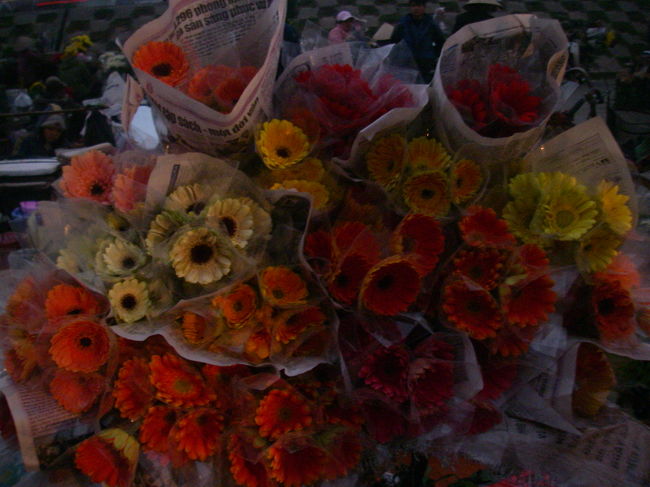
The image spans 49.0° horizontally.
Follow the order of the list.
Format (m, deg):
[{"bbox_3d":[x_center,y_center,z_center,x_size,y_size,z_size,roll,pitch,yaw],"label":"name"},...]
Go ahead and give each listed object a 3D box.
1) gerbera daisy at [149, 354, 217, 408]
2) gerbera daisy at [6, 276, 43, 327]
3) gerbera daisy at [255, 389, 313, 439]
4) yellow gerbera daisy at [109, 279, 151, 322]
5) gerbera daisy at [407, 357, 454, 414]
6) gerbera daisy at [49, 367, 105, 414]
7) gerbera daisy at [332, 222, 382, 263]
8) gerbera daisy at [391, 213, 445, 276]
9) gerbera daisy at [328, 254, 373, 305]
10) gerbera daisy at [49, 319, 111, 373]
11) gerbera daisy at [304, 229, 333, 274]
[{"bbox_3d":[-0.216,0.210,1.080,0.098,0.040,0.092,2,70,4],"label":"gerbera daisy"},{"bbox_3d":[-0.495,0.096,1.180,0.085,0.088,0.040,15,-11,29],"label":"gerbera daisy"},{"bbox_3d":[-0.059,0.242,1.008,0.084,0.036,0.084,-2,68,-4],"label":"gerbera daisy"},{"bbox_3d":[-0.297,0.087,1.087,0.069,0.069,0.030,-5,-4,-10],"label":"yellow gerbera daisy"},{"bbox_3d":[0.169,0.223,1.130,0.086,0.089,0.036,-15,20,-22],"label":"gerbera daisy"},{"bbox_3d":[-0.396,0.233,1.140,0.089,0.089,0.036,5,25,7],"label":"gerbera daisy"},{"bbox_3d":[0.054,0.002,1.180,0.083,0.086,0.036,-6,-8,-10],"label":"gerbera daisy"},{"bbox_3d":[0.153,0.002,1.180,0.095,0.100,0.043,-15,-11,-29],"label":"gerbera daisy"},{"bbox_3d":[0.044,0.058,1.190,0.090,0.090,0.042,-15,-11,-29],"label":"gerbera daisy"},{"bbox_3d":[-0.355,0.148,1.039,0.091,0.091,0.037,-1,4,-1],"label":"gerbera daisy"},{"bbox_3d":[-0.004,0.014,1.097,0.073,0.073,0.033,11,-8,22],"label":"gerbera daisy"}]

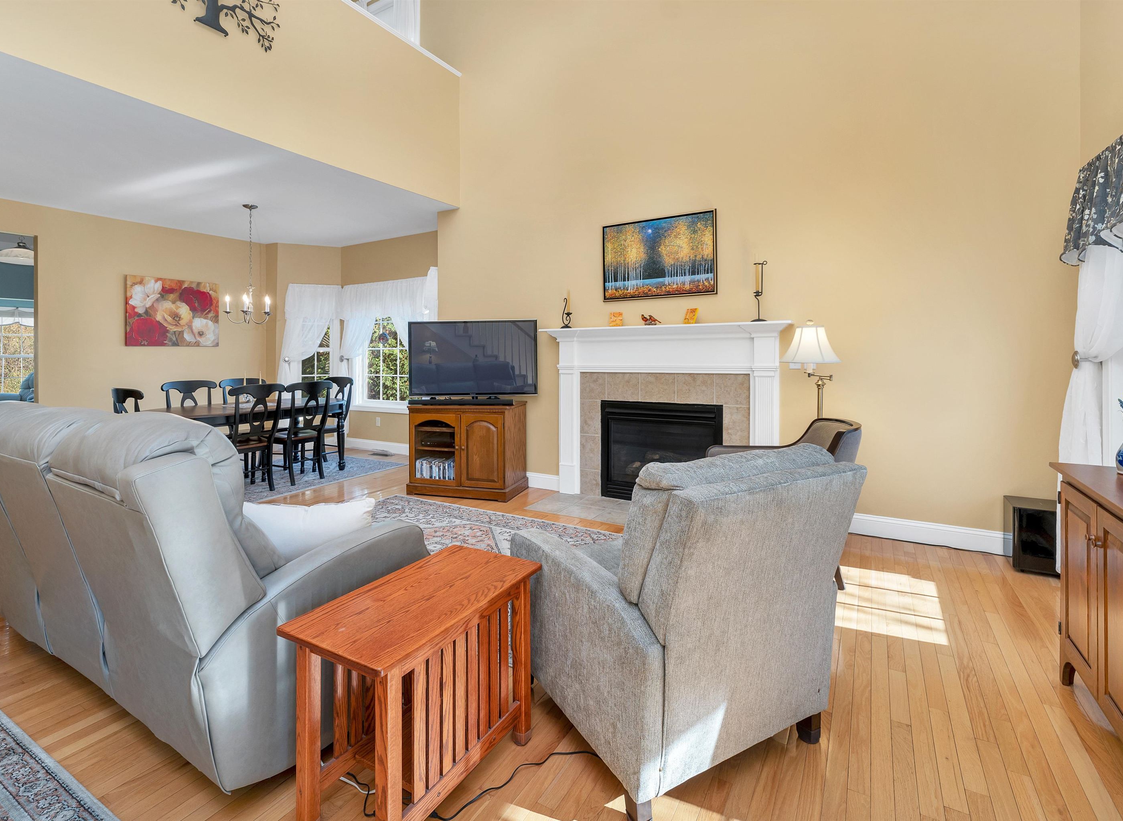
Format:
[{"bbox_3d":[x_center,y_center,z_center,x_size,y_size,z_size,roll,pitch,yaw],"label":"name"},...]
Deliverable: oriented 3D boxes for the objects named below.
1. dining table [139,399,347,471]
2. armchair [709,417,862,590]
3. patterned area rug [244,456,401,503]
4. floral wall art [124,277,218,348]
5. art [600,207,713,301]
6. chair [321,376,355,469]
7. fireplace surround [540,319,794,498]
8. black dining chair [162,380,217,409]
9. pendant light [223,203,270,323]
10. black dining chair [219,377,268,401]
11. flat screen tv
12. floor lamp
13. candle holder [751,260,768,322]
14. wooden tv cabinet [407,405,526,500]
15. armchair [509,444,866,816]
[{"bbox_3d":[-3.126,0.345,4.818,1.020,0.760,1.750,4,8,31],"label":"dining table"},{"bbox_3d":[1.275,0.488,2.830,0.710,0.850,0.650,0,7,3],"label":"armchair"},{"bbox_3d":[-3.055,0.686,4.789,1.533,0.012,2.440,3,6,30],"label":"patterned area rug"},{"bbox_3d":[-4.531,-1.144,5.633,0.040,0.775,0.890,3,6,32],"label":"floral wall art"},{"bbox_3d":[0.746,-1.202,3.777,0.930,0.620,0.040,3,8,29],"label":"art"},{"bbox_3d":[-2.715,0.147,5.426,0.480,1.000,0.520,4,8,31],"label":"chair"},{"bbox_3d":[0.749,0.069,3.834,1.998,1.460,0.200,3,6,27],"label":"fireplace surround"},{"bbox_3d":[-3.721,0.206,5.019,0.520,1.000,0.480,4,8,31],"label":"black dining chair"},{"bbox_3d":[-3.019,-1.405,4.661,0.470,1.140,0.470,4,8,31],"label":"pendant light"},{"bbox_3d":[-3.280,0.164,5.120,0.520,0.980,0.470,3,6,30],"label":"black dining chair"},{"bbox_3d":[-0.814,-0.485,4.430,1.200,0.700,0.070,1,7,9],"label":"flat screen tv"},{"bbox_3d":[1.673,0.122,3.203,0.400,1.480,0.400,4,8,31],"label":"floor lamp"},{"bbox_3d":[1.440,-0.847,3.480,0.115,0.460,0.115,3,6,27],"label":"candle holder"},{"bbox_3d":[-0.837,0.343,4.376,0.933,0.790,0.481,1,5,16],"label":"wooden tv cabinet"},{"bbox_3d":[0.361,0.586,1.672,0.760,0.960,0.860,-4,8,-28],"label":"armchair"}]

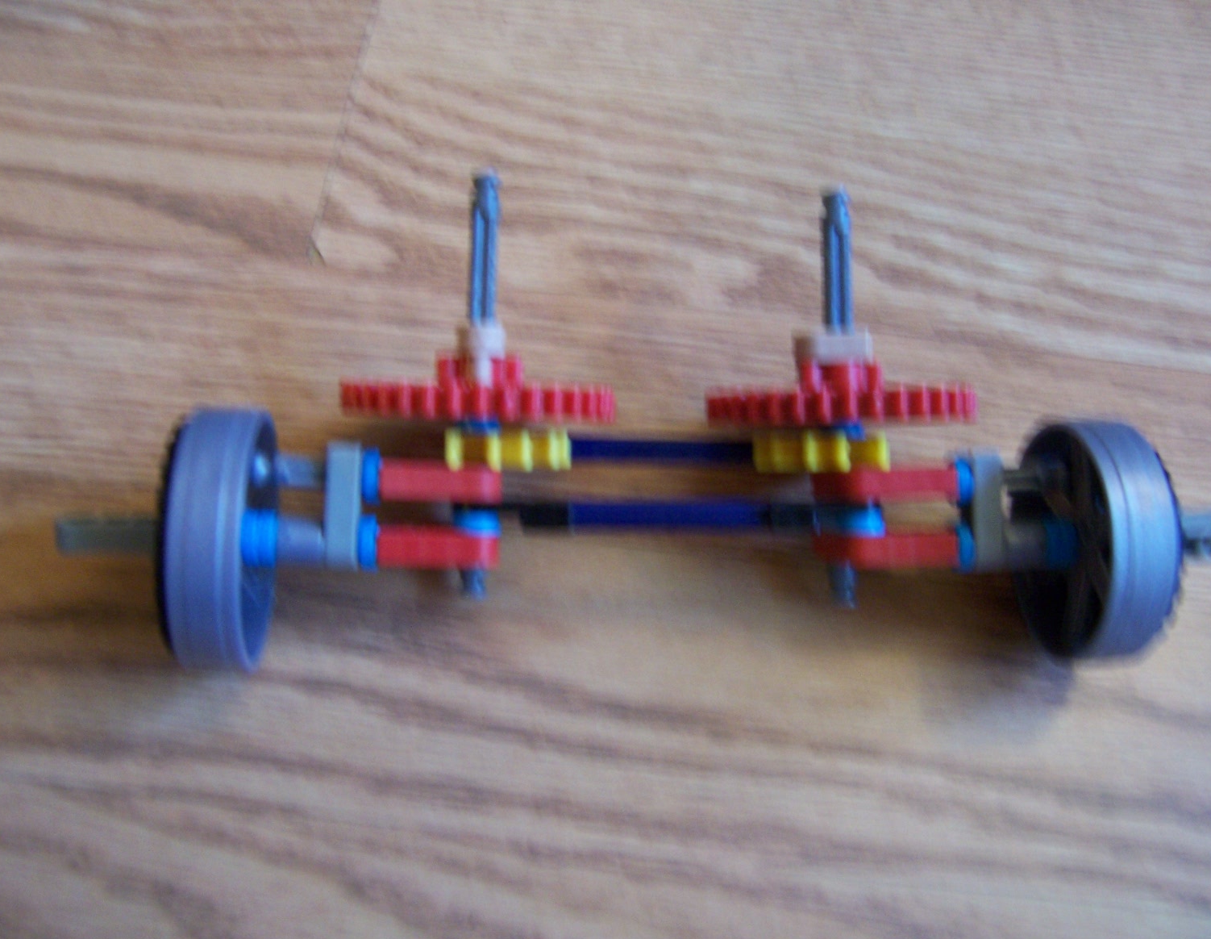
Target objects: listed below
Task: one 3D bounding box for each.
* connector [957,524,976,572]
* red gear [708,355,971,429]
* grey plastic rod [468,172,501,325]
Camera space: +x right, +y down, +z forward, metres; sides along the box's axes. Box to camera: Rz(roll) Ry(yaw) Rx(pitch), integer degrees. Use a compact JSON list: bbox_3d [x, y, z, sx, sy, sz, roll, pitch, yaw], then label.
[{"bbox_3d":[0.077,0.017,0.255,0.004,0.011,0.011,0,90,-2],"label":"connector"},{"bbox_3d":[0.049,-0.017,0.249,0.056,0.056,0.013,-1,93,0],"label":"red gear"},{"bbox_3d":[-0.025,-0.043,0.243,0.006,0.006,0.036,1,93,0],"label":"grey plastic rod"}]

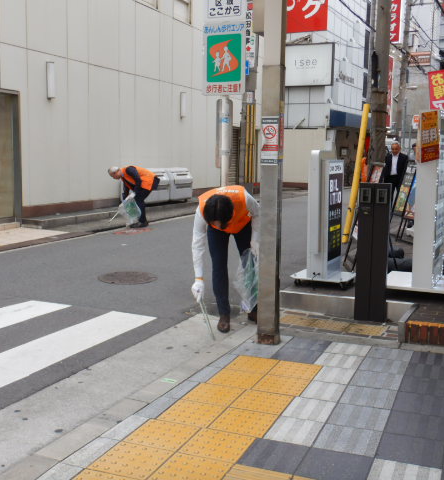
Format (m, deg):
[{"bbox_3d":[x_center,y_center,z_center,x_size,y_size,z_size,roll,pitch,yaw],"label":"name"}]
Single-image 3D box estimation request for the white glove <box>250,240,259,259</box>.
[{"bbox_3d":[0.275,0.078,5.150,0.100,0.170,0.110,1,7,6],"label":"white glove"}]

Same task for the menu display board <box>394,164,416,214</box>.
[{"bbox_3d":[2.978,-0.828,10.200,0.050,0.890,0.590,15,6,-3],"label":"menu display board"}]

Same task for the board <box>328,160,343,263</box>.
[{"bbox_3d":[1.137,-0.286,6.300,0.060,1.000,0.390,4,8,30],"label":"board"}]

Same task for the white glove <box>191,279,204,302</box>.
[{"bbox_3d":[-0.190,0.392,4.880,0.100,0.185,0.110,2,7,9],"label":"white glove"}]

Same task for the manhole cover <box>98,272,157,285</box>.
[{"bbox_3d":[-1.113,0.453,7.400,0.680,0.030,0.680,1,7,0],"label":"manhole cover"}]

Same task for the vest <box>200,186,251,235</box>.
[{"bbox_3d":[0.020,-0.238,5.080,0.420,0.280,0.550,1,-17,7],"label":"vest"}]

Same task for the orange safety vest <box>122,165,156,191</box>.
[{"bbox_3d":[-1.693,-1.272,12.900,0.620,0.310,0.450,25,2,-11],"label":"orange safety vest"}]

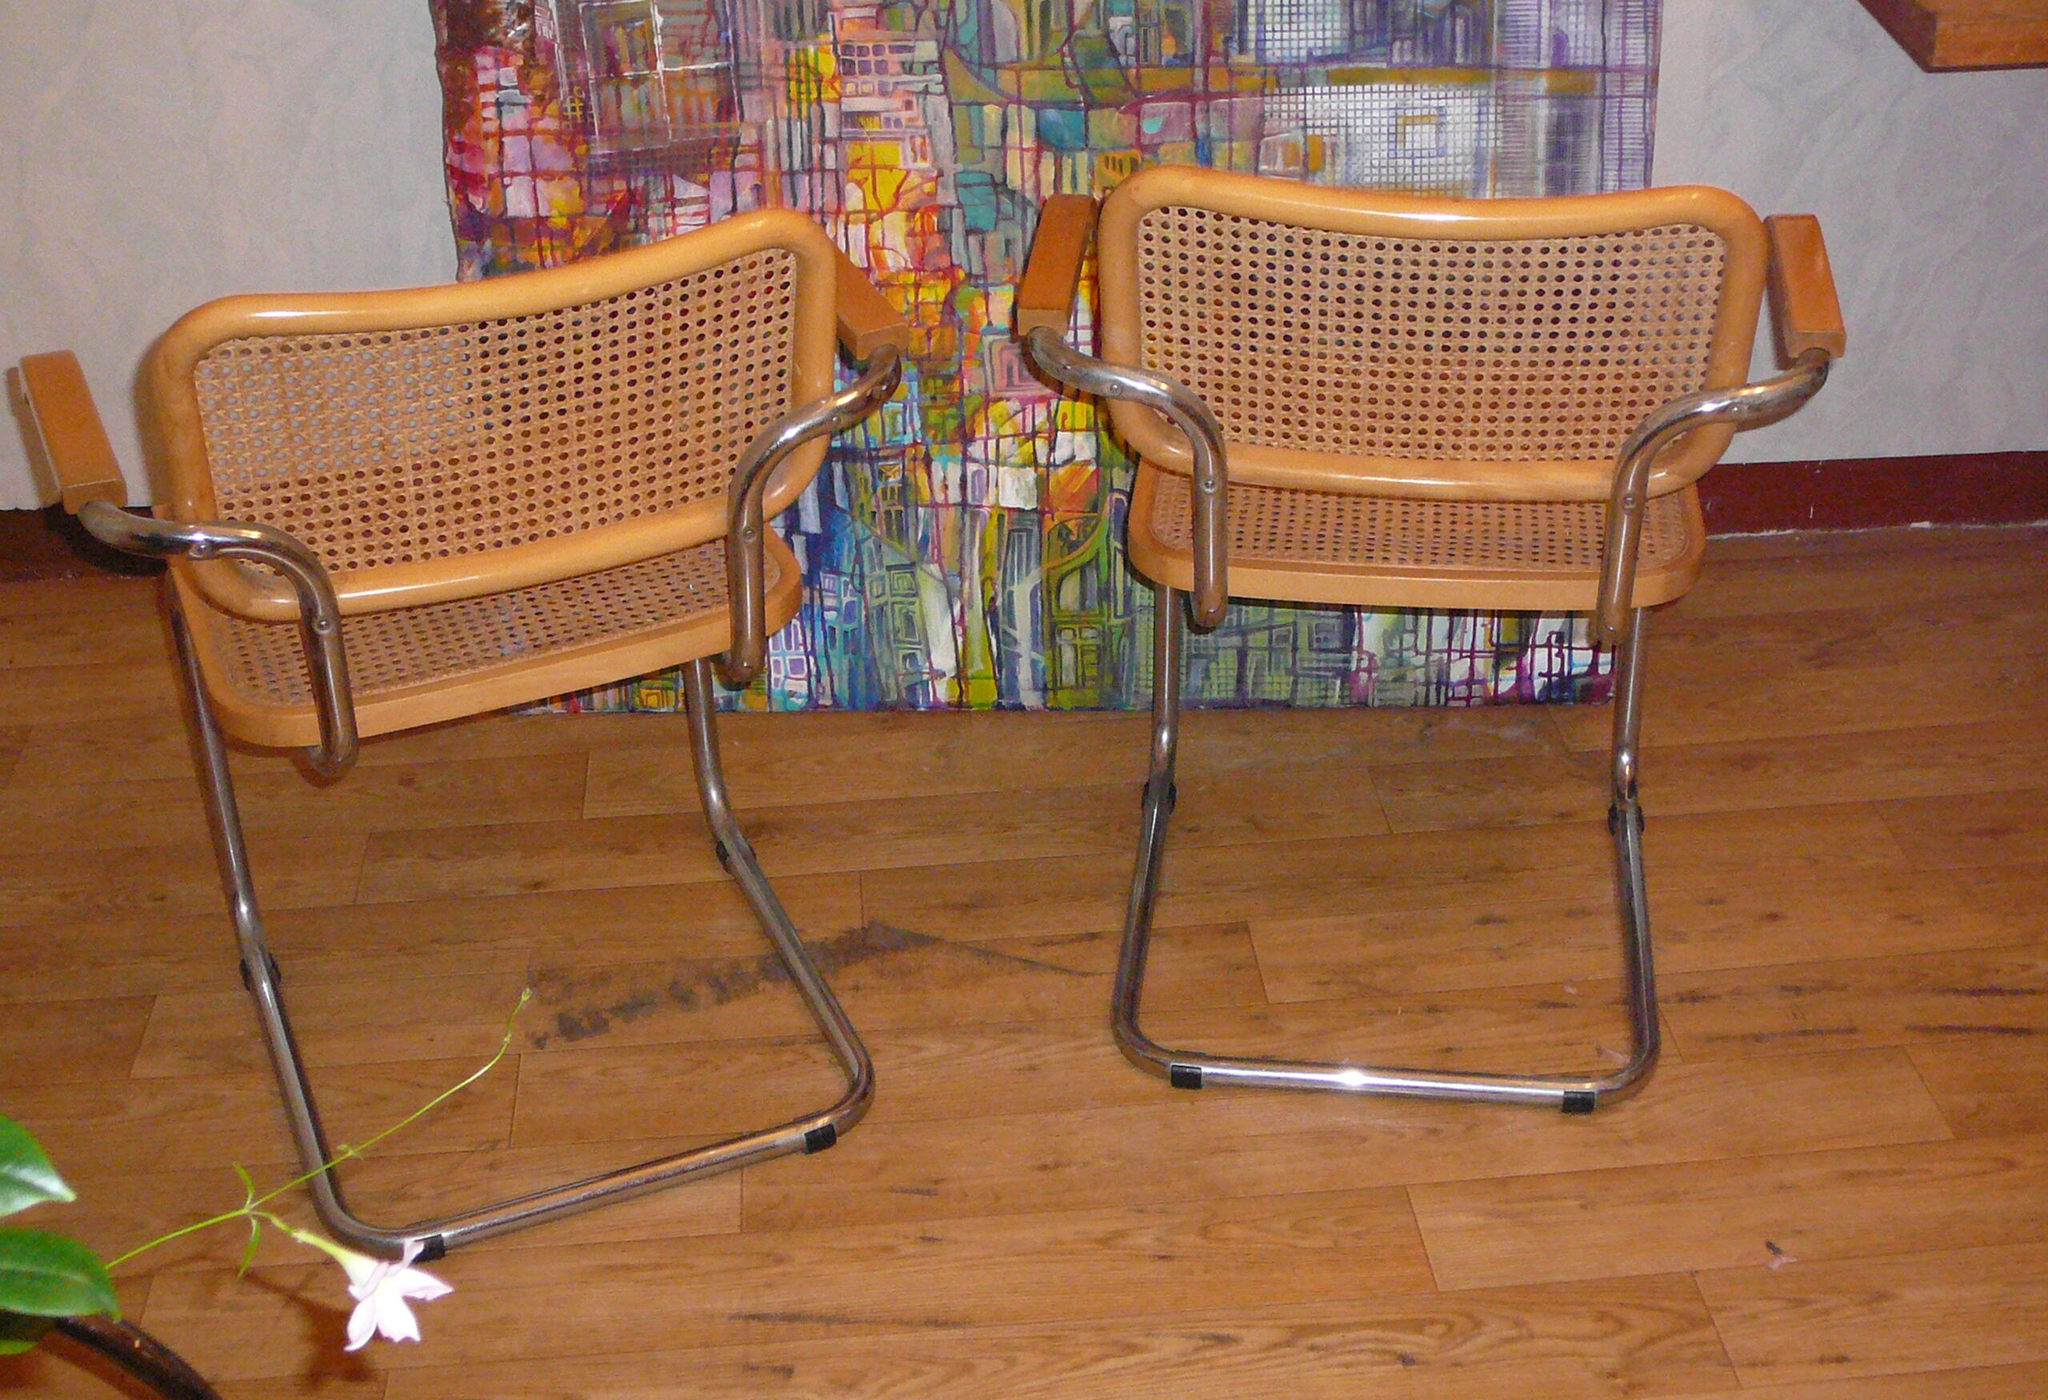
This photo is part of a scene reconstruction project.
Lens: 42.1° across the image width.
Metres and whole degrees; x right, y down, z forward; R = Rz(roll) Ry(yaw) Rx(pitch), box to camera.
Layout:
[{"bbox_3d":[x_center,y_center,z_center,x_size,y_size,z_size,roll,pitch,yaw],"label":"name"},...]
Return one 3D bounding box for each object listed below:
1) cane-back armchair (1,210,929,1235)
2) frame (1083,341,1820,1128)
[{"bbox_3d":[-0.415,-0.053,2.115,0.604,0.828,0.608,-13,33,-19],"label":"cane-back armchair"},{"bbox_3d":[0.326,-0.075,2.283,0.575,0.656,0.521,3,31,7],"label":"frame"}]

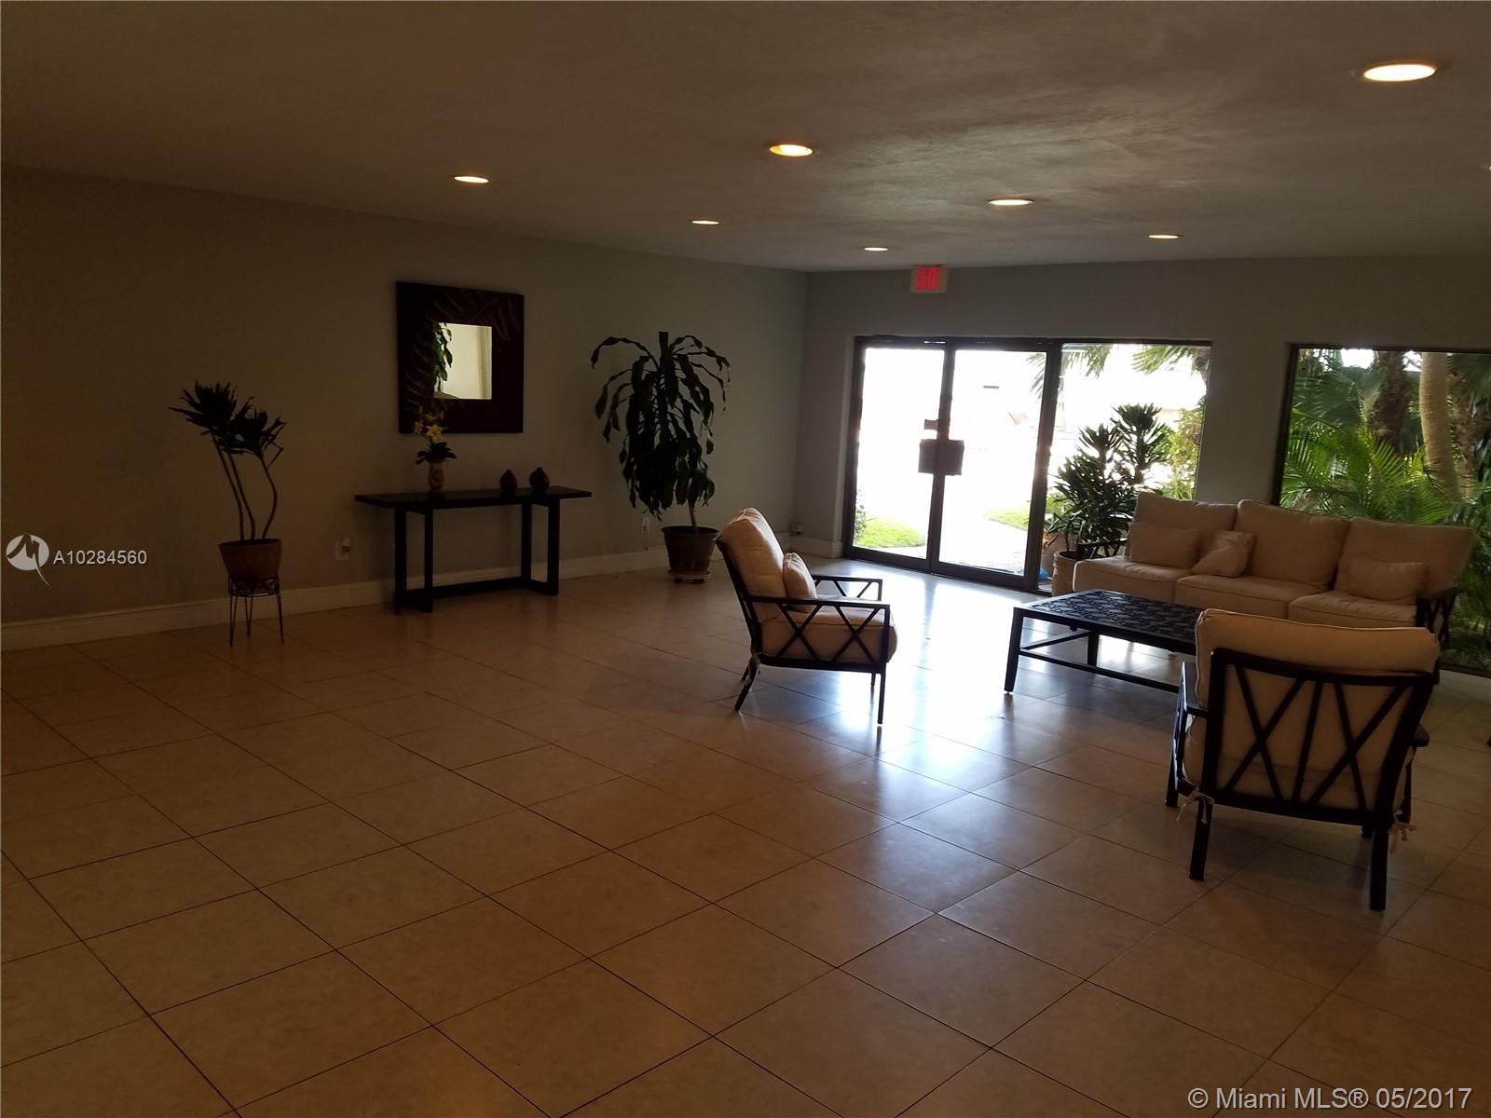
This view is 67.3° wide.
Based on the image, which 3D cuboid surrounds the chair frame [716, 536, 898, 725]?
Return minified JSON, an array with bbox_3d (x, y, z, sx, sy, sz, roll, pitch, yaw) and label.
[{"bbox_3d":[0.293,0.299,5.691,0.869,0.838,0.733,3,10,3],"label":"chair frame"}]

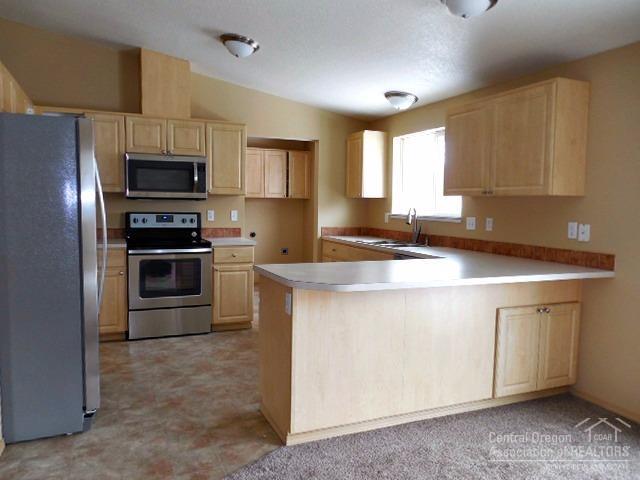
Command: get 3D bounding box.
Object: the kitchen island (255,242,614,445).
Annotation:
[{"bbox_3d":[0.744,0.615,3.131,2.225,0.940,0.970,-1,5,-24],"label":"kitchen island"}]

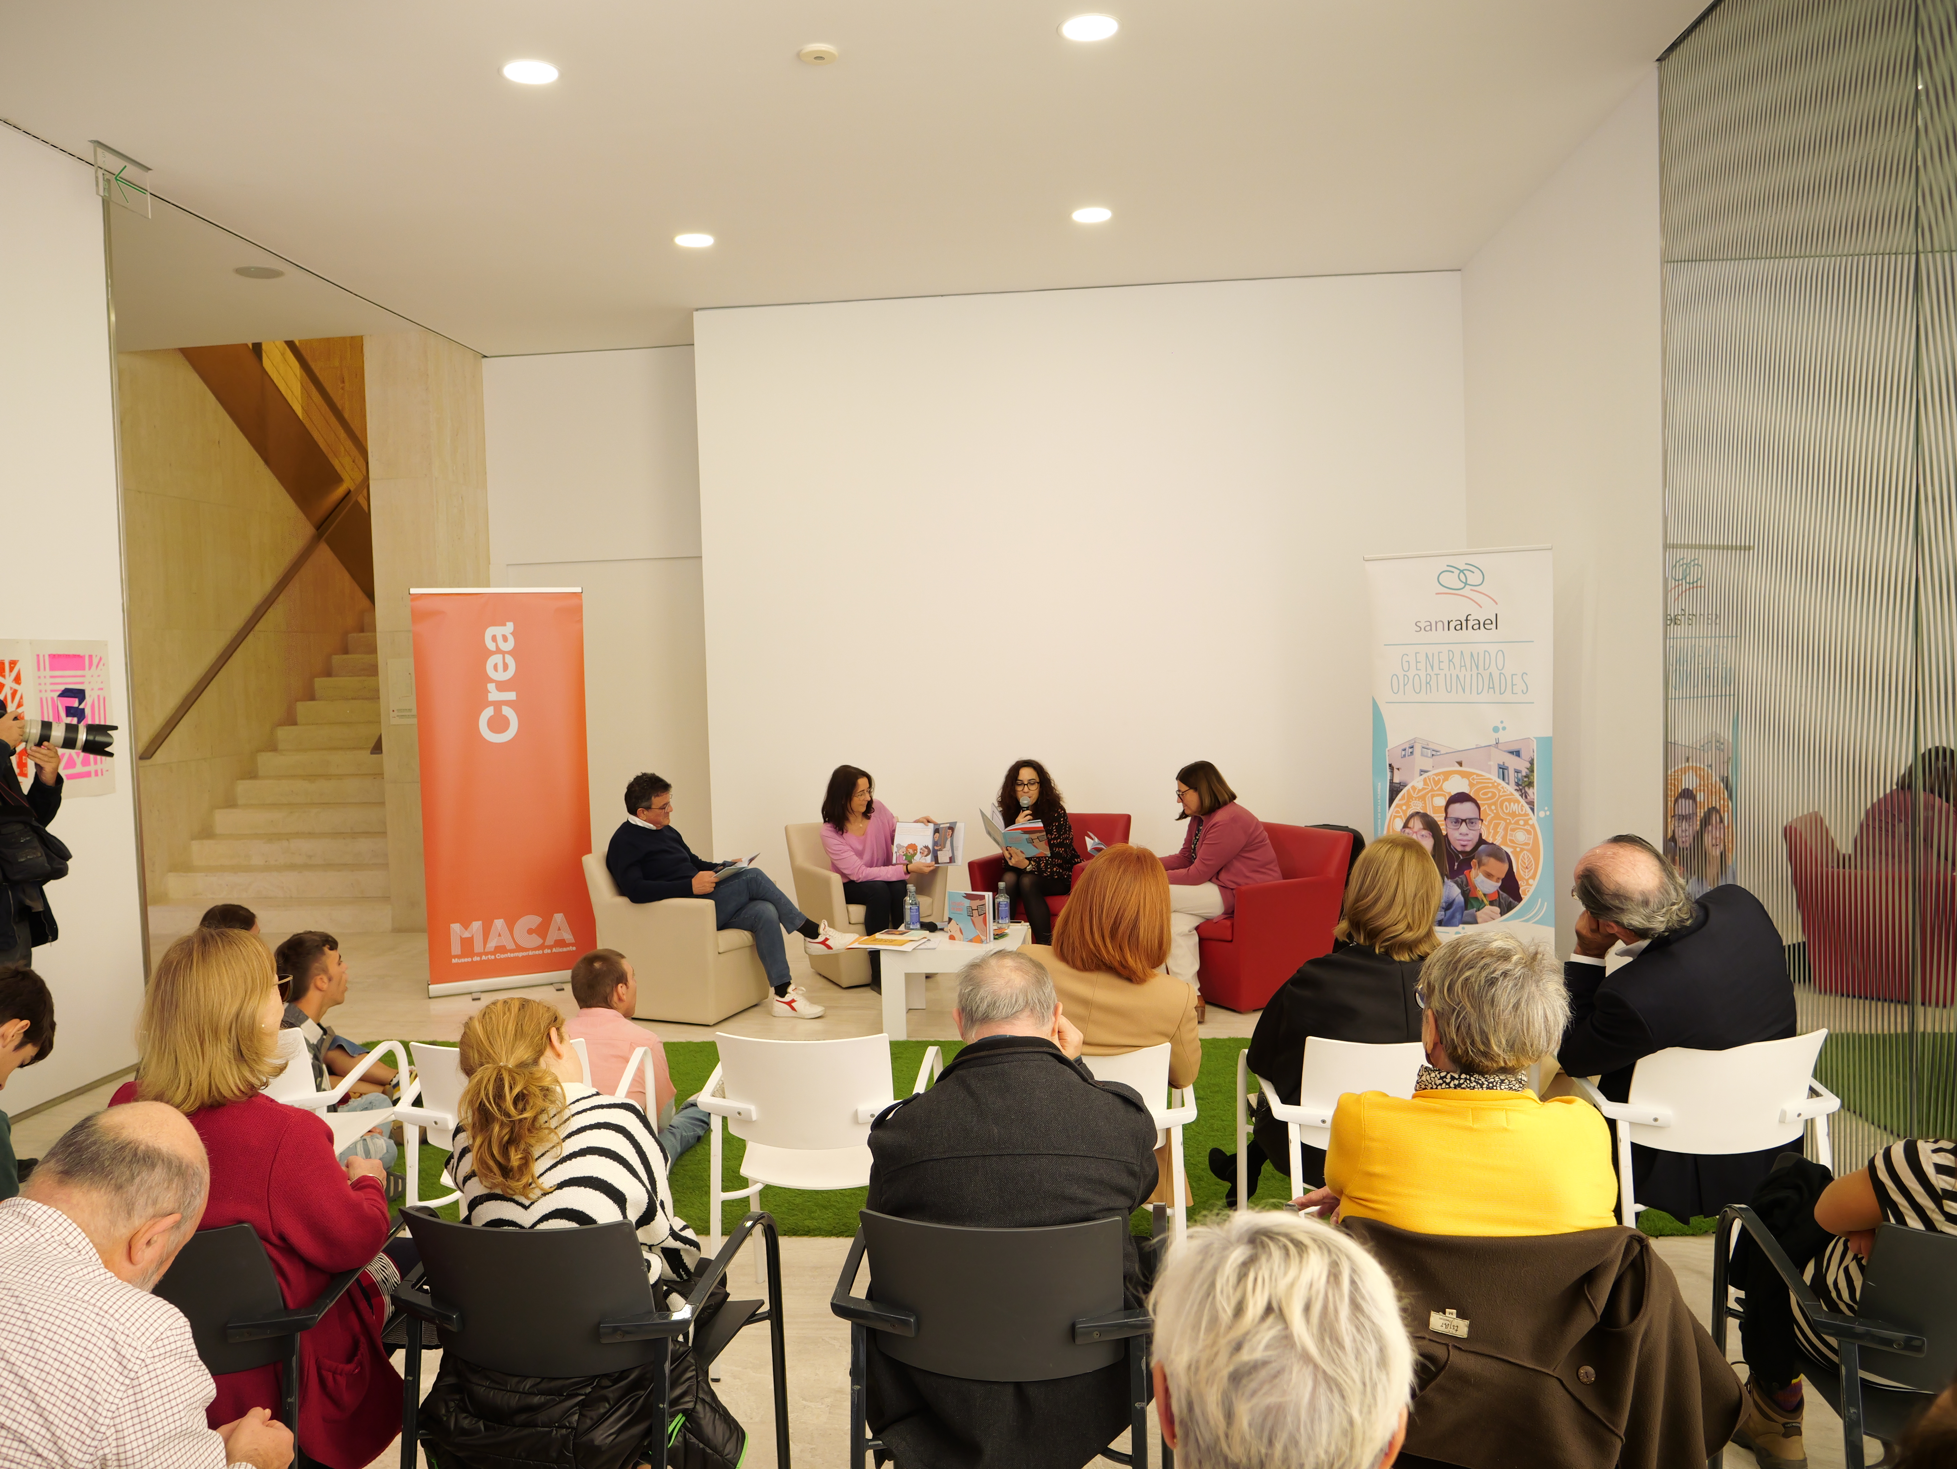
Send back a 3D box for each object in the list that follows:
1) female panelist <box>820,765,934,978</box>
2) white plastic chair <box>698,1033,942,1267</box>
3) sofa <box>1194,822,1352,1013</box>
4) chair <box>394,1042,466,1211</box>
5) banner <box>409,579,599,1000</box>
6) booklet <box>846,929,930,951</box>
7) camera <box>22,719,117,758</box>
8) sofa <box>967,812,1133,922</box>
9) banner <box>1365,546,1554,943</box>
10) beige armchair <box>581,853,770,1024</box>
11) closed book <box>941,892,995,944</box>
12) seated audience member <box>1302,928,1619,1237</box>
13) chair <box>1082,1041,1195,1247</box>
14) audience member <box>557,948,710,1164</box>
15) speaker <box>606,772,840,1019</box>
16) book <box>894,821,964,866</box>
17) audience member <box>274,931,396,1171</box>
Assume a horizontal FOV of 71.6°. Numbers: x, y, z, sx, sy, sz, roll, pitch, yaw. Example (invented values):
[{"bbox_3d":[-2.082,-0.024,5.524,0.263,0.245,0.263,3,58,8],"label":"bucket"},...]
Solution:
[{"bbox_3d":[-0.538,0.722,7.050,0.580,1.130,0.750,-2,3,-16],"label":"female panelist"},{"bbox_3d":[-0.373,1.080,3.387,0.550,0.810,0.530,-1,3,6],"label":"white plastic chair"},{"bbox_3d":[1.337,0.877,6.793,0.750,0.760,0.750,-3,4,-32],"label":"sofa"},{"bbox_3d":[-1.040,1.075,3.296,0.530,0.800,0.540,-2,3,4],"label":"chair"},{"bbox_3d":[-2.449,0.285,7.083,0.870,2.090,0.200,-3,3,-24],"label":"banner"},{"bbox_3d":[-0.397,0.917,5.992,0.310,0.020,0.260,-1,3,20],"label":"booklet"},{"bbox_3d":[-3.138,-0.004,4.608,0.350,0.135,0.140,12,-6,-37],"label":"camera"},{"bbox_3d":[0.424,0.876,7.535,0.648,0.788,0.689,0,3,27],"label":"sofa"},{"bbox_3d":[2.310,0.163,6.517,0.860,2.090,0.140,0,3,28],"label":"banner"},{"bbox_3d":[-1.430,0.933,6.581,0.700,0.770,0.640,-1,3,22],"label":"beige armchair"},{"bbox_3d":[-0.046,0.831,6.183,0.205,0.235,0.070,0,3,26],"label":"closed book"},{"bbox_3d":[0.747,0.887,2.321,0.510,1.220,0.780,-1,3,1],"label":"seated audience member"},{"bbox_3d":[0.241,1.044,3.151,0.530,0.800,0.540,-1,3,5],"label":"chair"},{"bbox_3d":[-1.115,1.050,4.613,0.500,0.770,0.780,-1,3,10],"label":"audience member"},{"bbox_3d":[-1.209,0.769,6.621,1.200,1.170,0.580,-1,3,17],"label":"speaker"},{"bbox_3d":[-0.249,0.548,6.800,0.370,0.220,0.100,-1,-7,5],"label":"book"},{"bbox_3d":[-2.056,1.033,4.400,0.600,0.830,0.560,-4,4,-37],"label":"audience member"}]

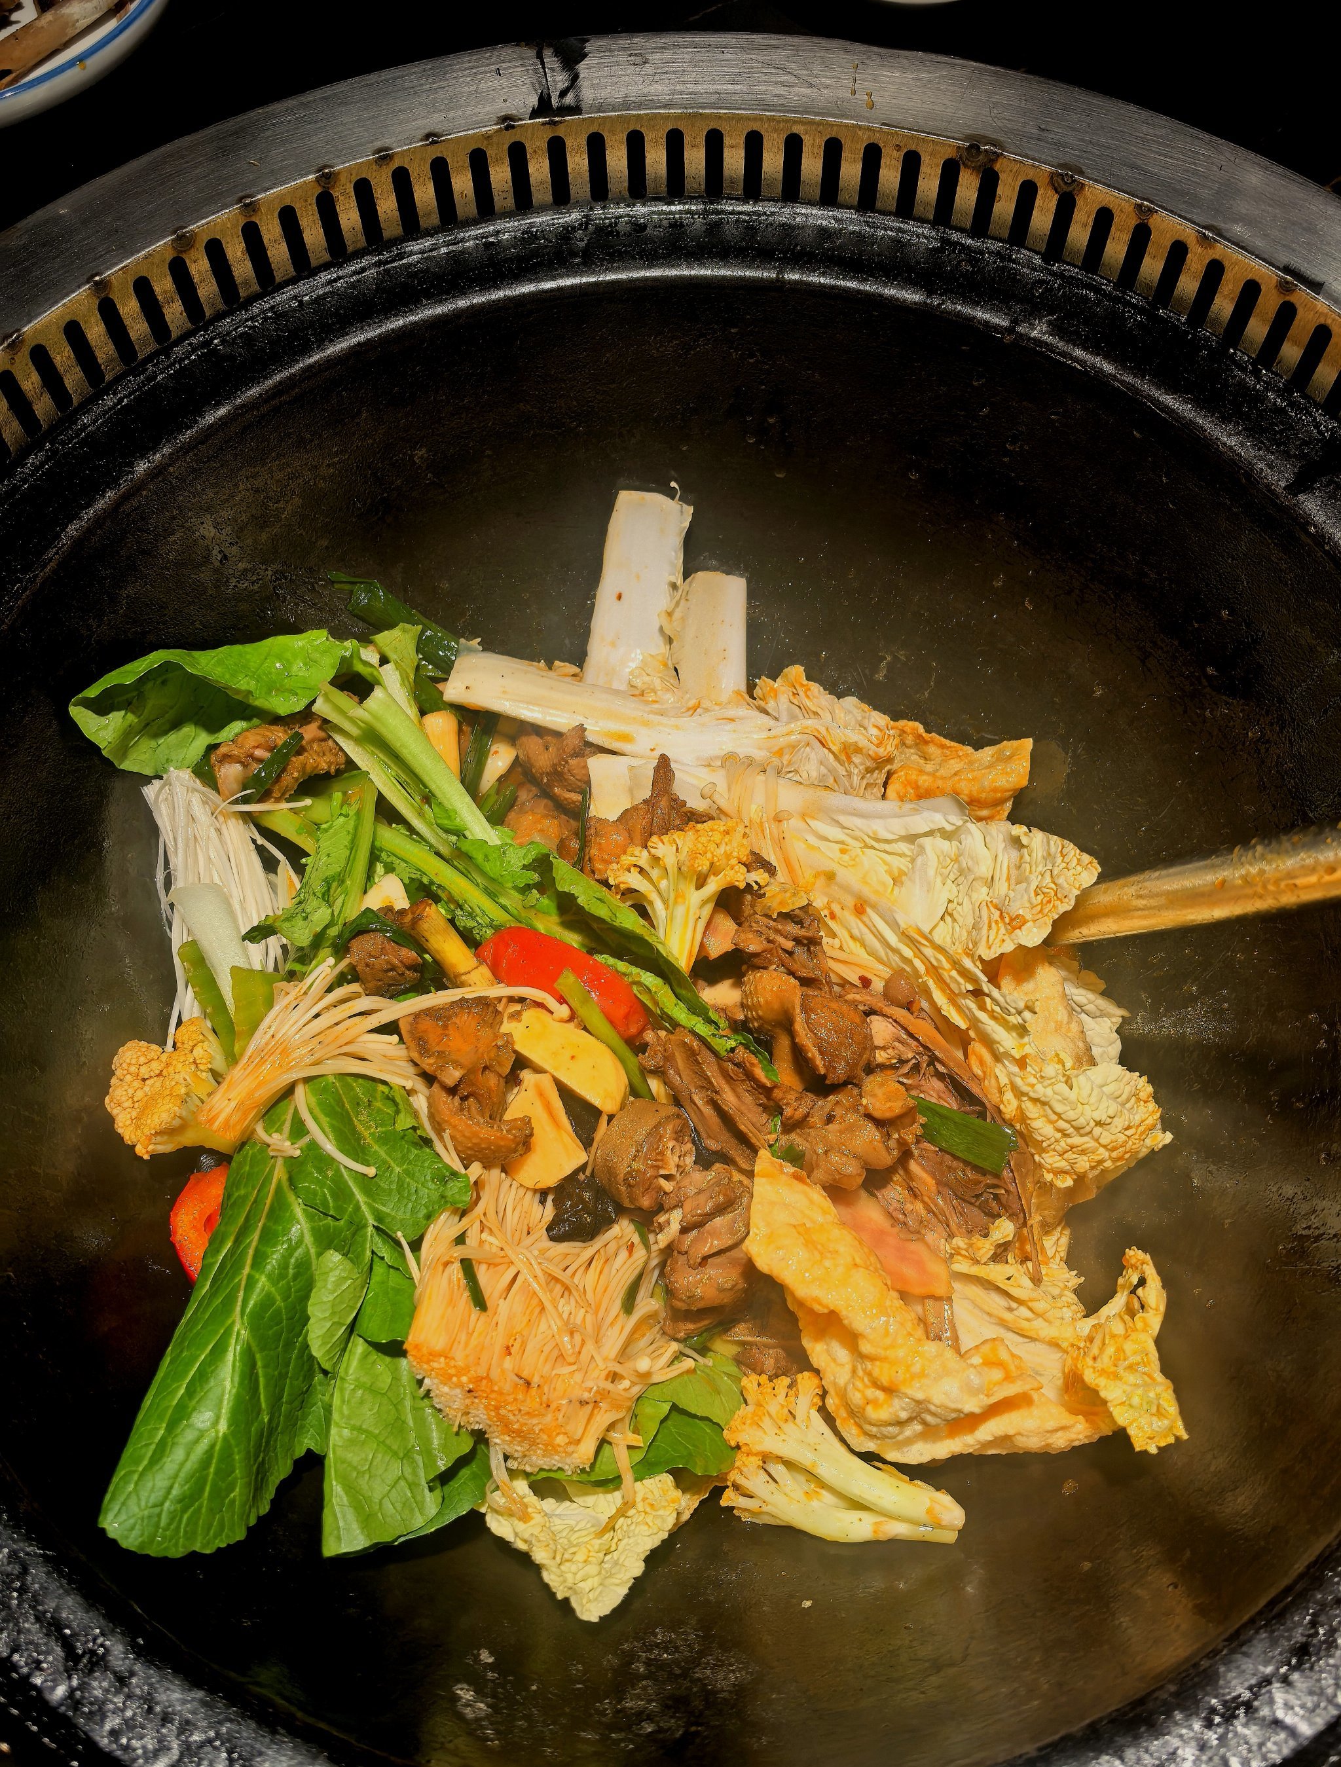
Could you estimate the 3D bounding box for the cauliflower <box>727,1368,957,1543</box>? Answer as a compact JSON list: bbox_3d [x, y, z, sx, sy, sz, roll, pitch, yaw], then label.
[{"bbox_3d":[0.057,0.195,0.474,0.083,0.035,0.045,20,67,9],"label":"cauliflower"}]

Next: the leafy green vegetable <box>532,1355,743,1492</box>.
[{"bbox_3d":[-0.010,0.162,0.417,0.062,0.020,0.040,0,66,0],"label":"leafy green vegetable"}]

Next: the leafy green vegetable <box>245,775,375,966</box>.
[{"bbox_3d":[-0.136,-0.006,0.549,0.034,0.022,0.080,10,66,5],"label":"leafy green vegetable"}]

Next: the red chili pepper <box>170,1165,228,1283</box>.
[{"bbox_3d":[-0.147,0.111,0.450,0.028,0.026,0.037,7,66,3],"label":"red chili pepper"}]

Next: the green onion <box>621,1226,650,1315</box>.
[{"bbox_3d":[-0.012,0.132,0.479,0.008,0.005,0.030,-2,66,0],"label":"green onion"}]

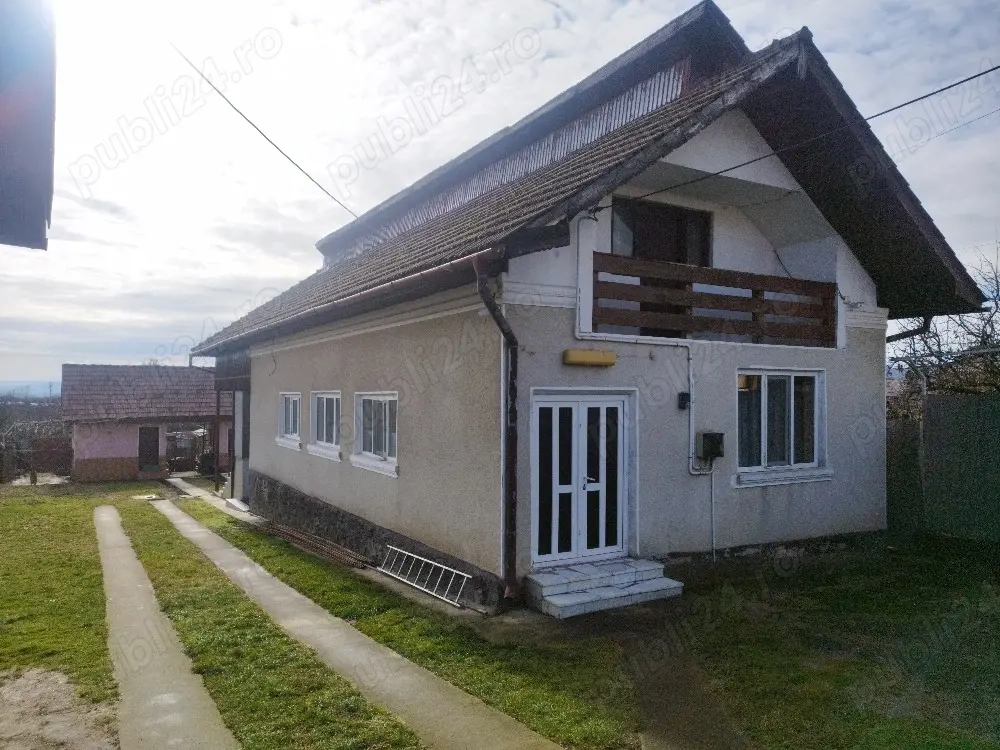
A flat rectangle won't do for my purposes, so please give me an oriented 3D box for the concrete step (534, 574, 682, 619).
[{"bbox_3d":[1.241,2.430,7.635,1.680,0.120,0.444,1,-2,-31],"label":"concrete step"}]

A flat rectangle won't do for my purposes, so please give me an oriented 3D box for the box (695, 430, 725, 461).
[{"bbox_3d":[2.838,0.948,9.309,0.410,0.315,0.120,1,-2,-31],"label":"box"}]

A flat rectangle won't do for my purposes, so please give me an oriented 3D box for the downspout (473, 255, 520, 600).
[{"bbox_3d":[-0.028,0.589,7.526,0.580,3.740,0.220,1,-2,-31],"label":"downspout"}]

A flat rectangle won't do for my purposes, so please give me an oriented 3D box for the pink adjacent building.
[{"bbox_3d":[-13.935,1.923,29.451,7.900,4.520,4.900,1,-2,-31],"label":"pink adjacent building"}]

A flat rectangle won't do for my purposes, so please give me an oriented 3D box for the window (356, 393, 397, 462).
[{"bbox_3d":[-1.897,0.823,11.135,0.100,1.040,1.860,1,-2,-31],"label":"window"}]

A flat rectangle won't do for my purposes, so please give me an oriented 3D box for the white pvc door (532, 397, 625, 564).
[{"bbox_3d":[0.943,1.256,8.473,1.600,2.040,0.100,1,-2,-31],"label":"white pvc door"}]

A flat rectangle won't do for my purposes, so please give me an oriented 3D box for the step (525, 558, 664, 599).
[{"bbox_3d":[1.080,2.327,8.007,1.755,0.125,0.505,1,-2,-31],"label":"step"}]

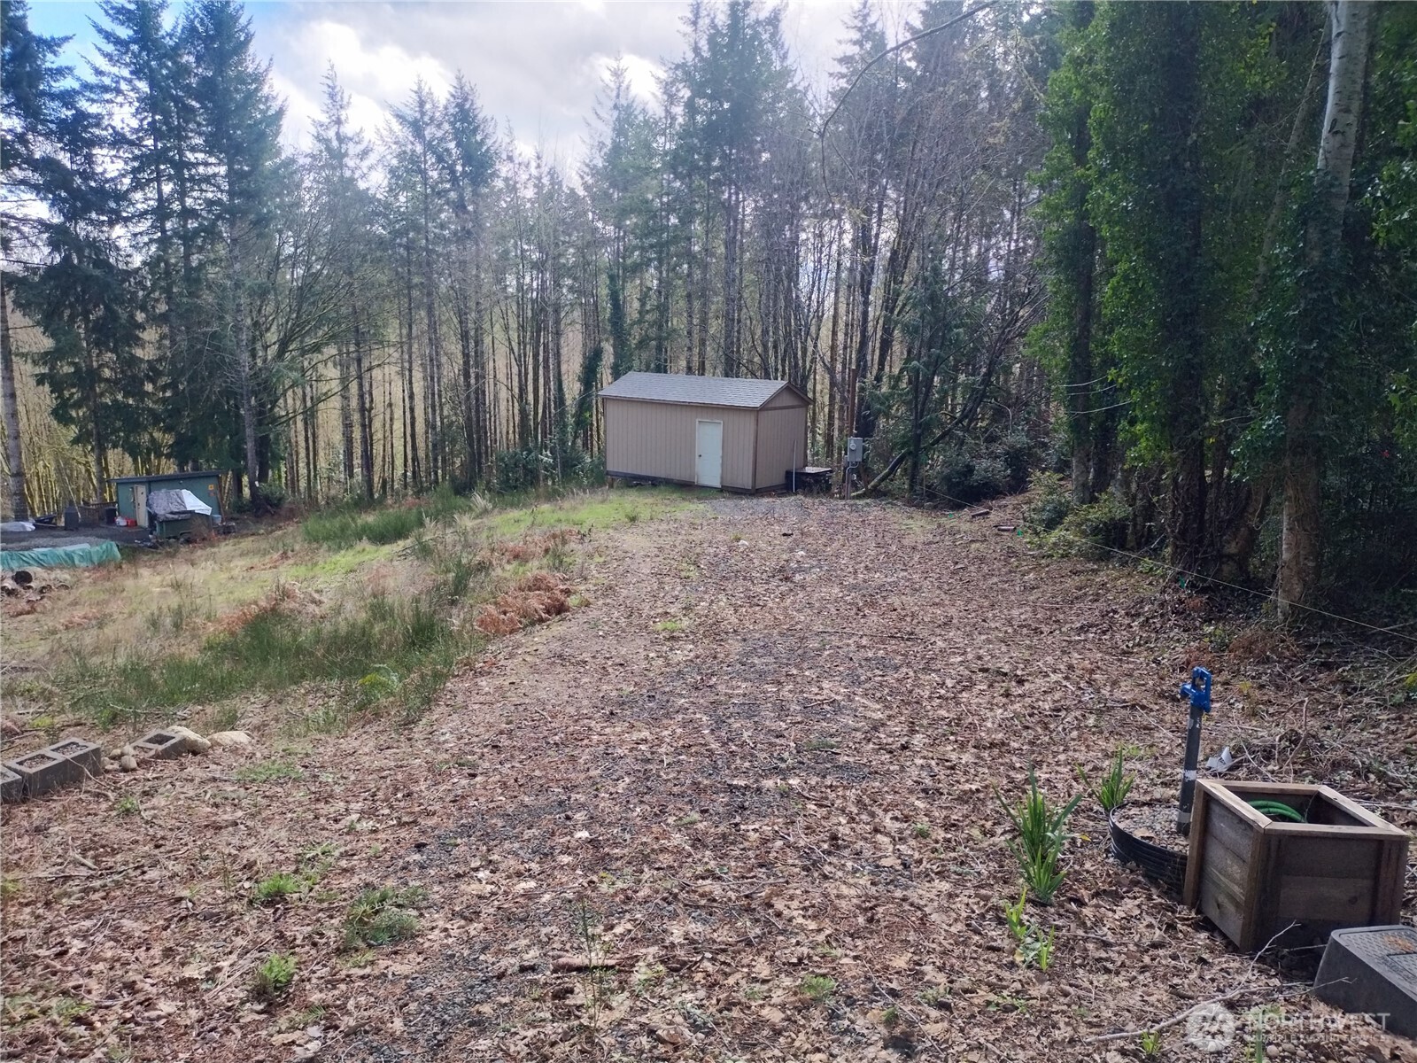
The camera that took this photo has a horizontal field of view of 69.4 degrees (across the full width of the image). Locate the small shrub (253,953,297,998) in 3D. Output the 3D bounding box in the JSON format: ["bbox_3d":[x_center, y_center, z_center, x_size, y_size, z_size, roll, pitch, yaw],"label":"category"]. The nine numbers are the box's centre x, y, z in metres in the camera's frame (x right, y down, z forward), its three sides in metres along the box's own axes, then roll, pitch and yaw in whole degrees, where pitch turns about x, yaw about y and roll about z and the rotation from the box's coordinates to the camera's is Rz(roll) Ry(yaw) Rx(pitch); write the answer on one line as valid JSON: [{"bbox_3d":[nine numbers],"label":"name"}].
[{"bbox_3d":[-1.375,1.389,3.240,0.115,0.095,0.110,-4,12,-24],"label":"small shrub"}]

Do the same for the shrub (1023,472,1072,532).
[{"bbox_3d":[5.651,-0.501,16.945,0.760,0.850,0.700,4,11,18],"label":"shrub"}]

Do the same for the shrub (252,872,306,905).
[{"bbox_3d":[-1.641,1.344,3.909,0.170,0.080,0.140,-4,11,-24],"label":"shrub"}]

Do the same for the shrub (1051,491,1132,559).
[{"bbox_3d":[5.071,-0.112,13.487,1.020,0.720,0.850,5,11,21],"label":"shrub"}]

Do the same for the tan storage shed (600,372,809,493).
[{"bbox_3d":[-0.130,-3.465,34.421,6.420,3.420,3.320,8,13,35],"label":"tan storage shed"}]

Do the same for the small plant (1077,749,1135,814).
[{"bbox_3d":[1.792,1.106,4.568,0.225,0.250,0.180,5,11,22],"label":"small plant"}]

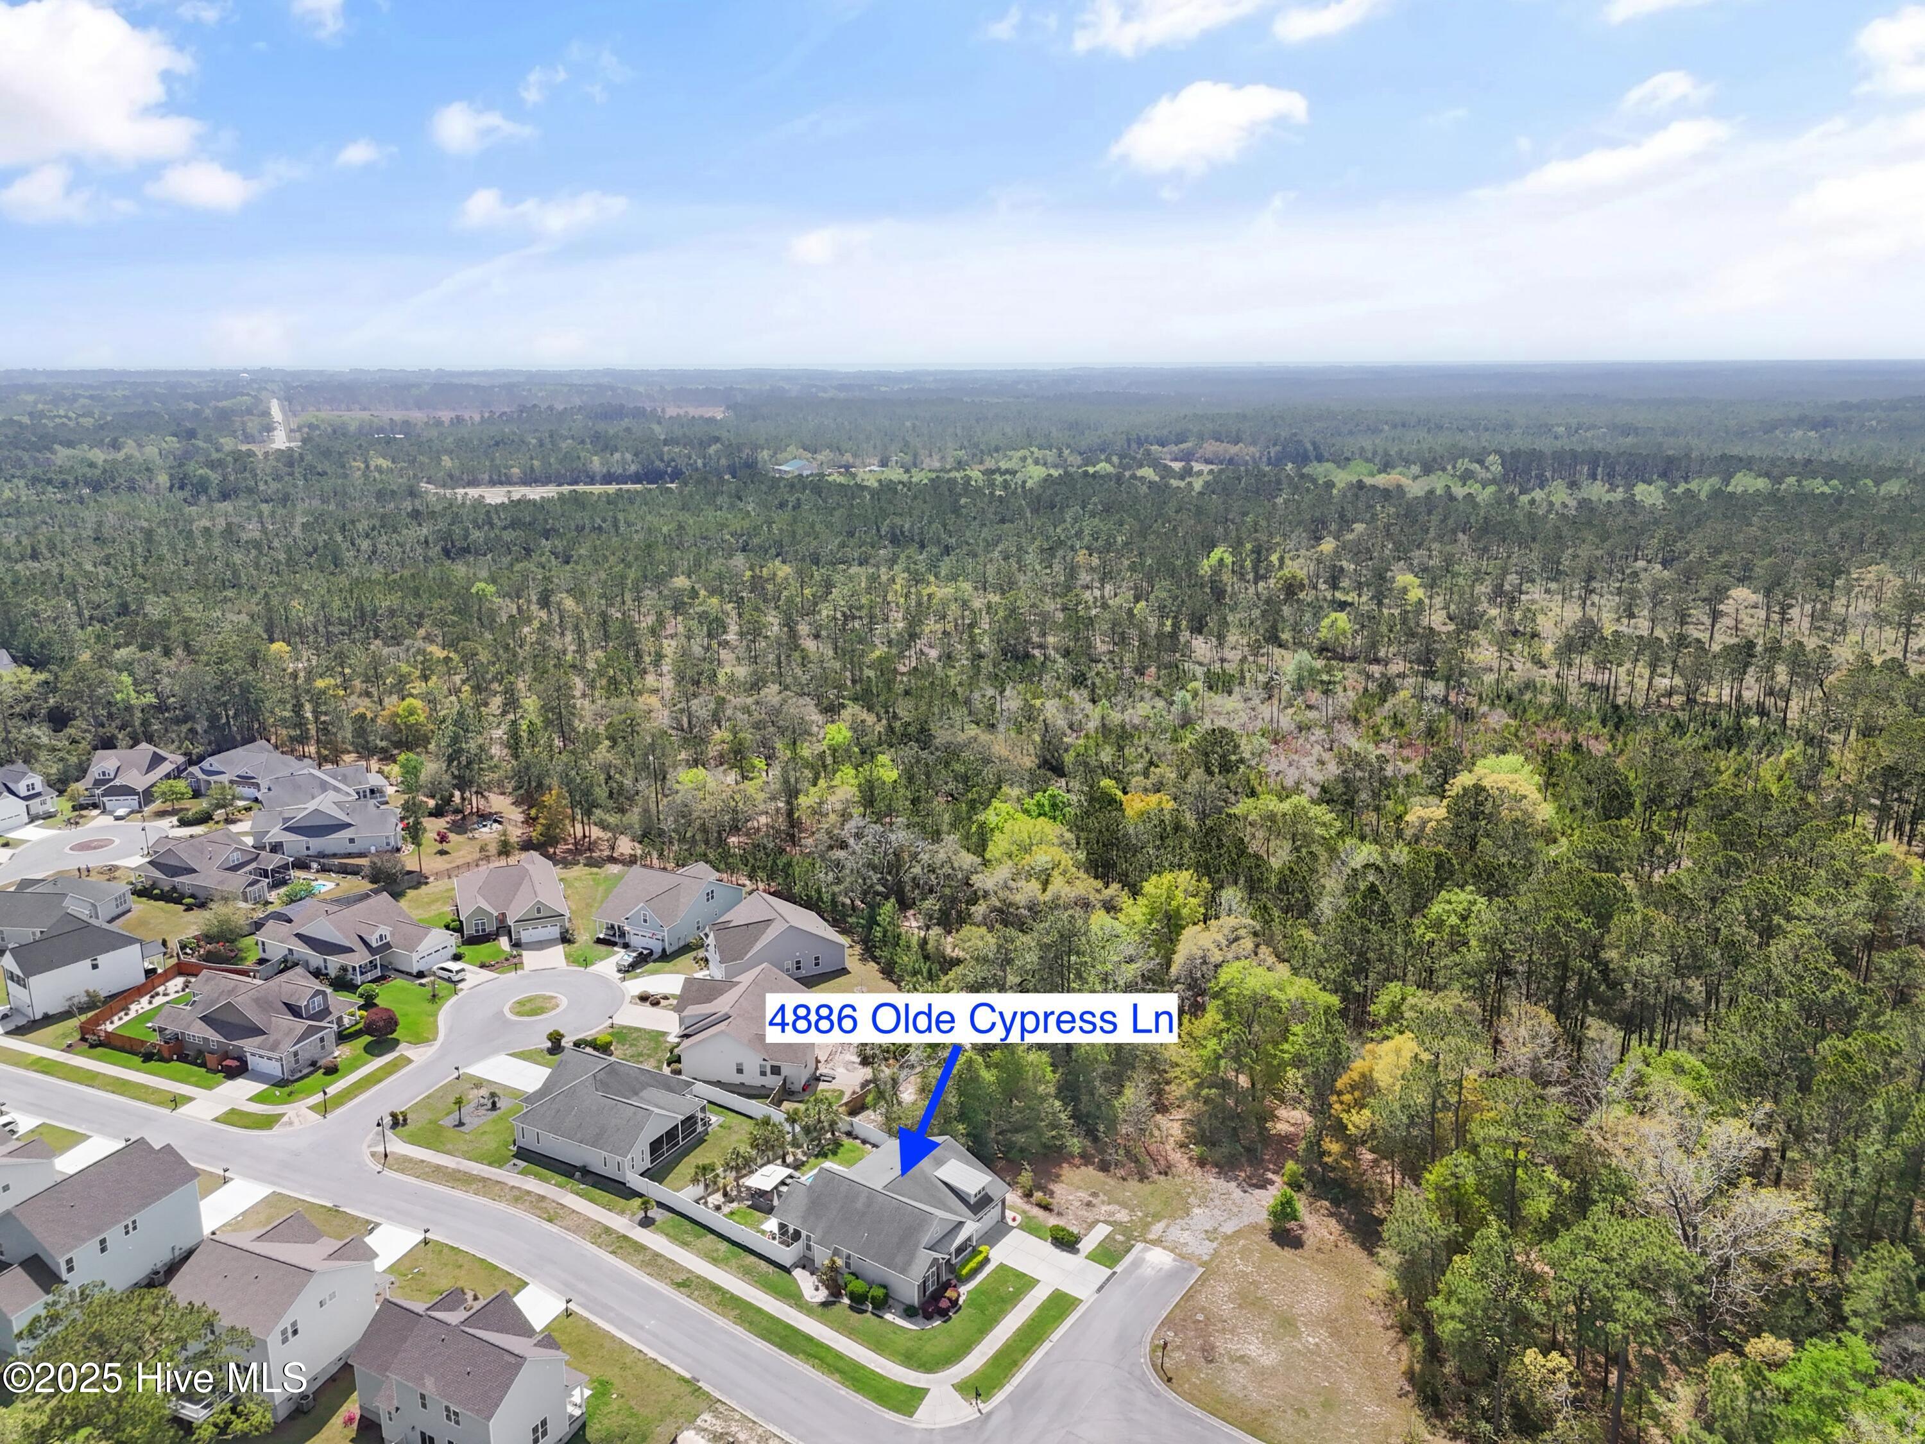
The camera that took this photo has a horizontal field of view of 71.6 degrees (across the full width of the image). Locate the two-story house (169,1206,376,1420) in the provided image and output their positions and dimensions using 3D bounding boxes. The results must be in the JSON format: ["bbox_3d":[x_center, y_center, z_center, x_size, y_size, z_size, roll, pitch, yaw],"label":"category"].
[{"bbox_3d":[-55.960,46.890,108.160,12.660,9.300,11.580,6,16,23],"label":"two-story house"}]

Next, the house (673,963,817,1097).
[{"bbox_3d":[-25.270,34.840,156.400,20.240,6.300,18.160,3,15,12],"label":"house"}]

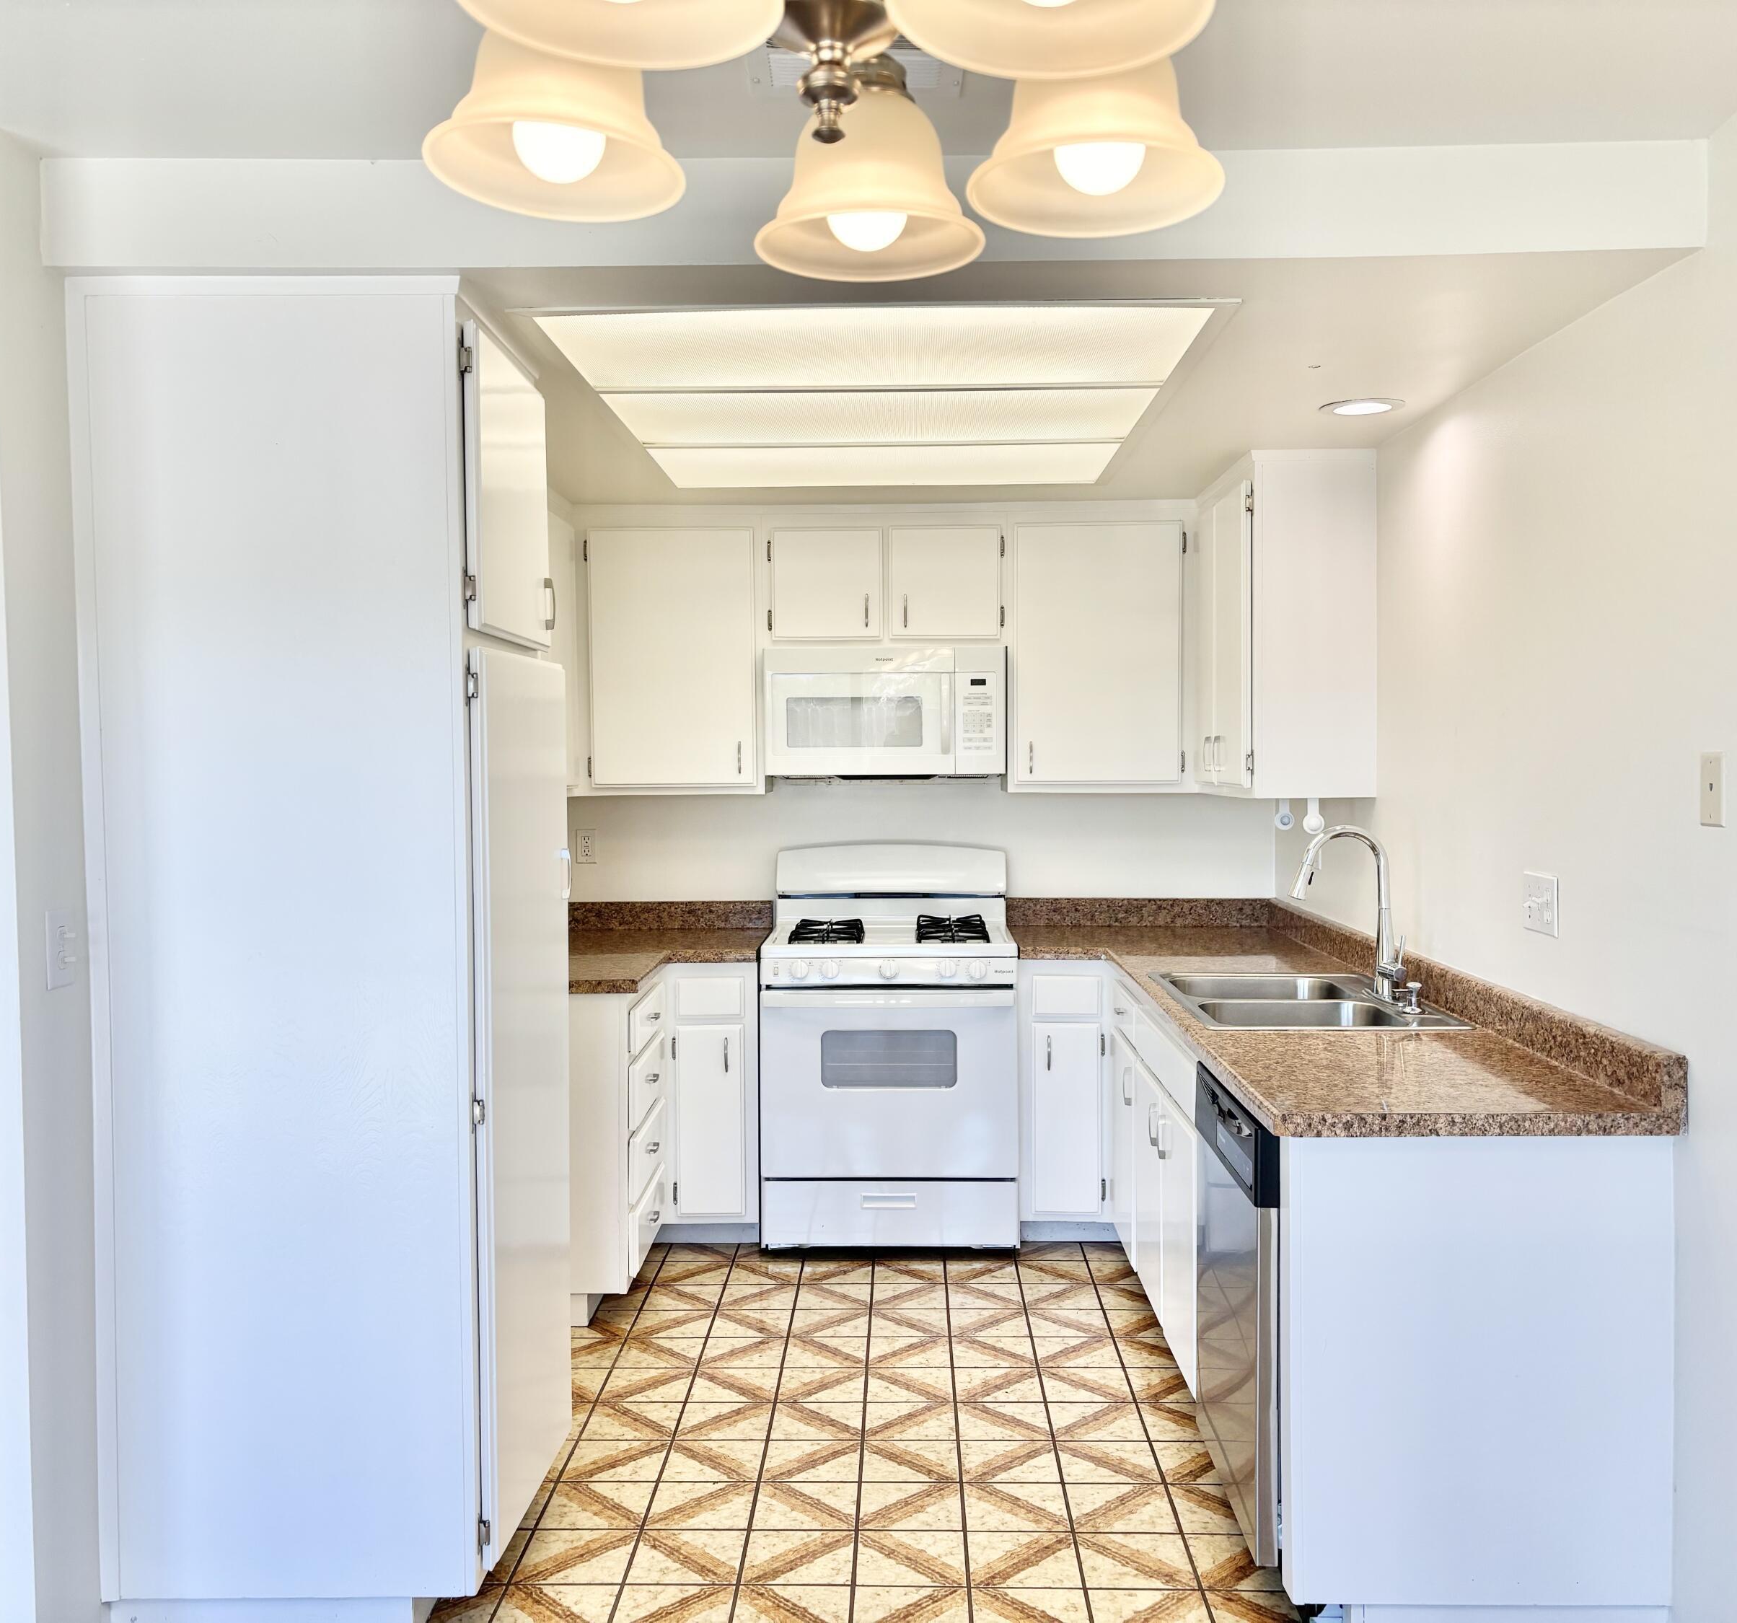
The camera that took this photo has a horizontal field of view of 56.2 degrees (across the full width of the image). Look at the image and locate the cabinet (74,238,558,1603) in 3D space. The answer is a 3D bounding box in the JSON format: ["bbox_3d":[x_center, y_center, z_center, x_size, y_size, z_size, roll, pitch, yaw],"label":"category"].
[{"bbox_3d":[-0.947,0.236,2.947,0.655,2.222,0.570,0,2,1],"label":"cabinet"}]

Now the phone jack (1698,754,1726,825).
[{"bbox_3d":[1.284,-0.033,2.474,0.010,0.115,0.072,0,2,1],"label":"phone jack"}]

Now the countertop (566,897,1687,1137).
[{"bbox_3d":[0.064,0.414,4.039,2.558,0.129,2.821,0,2,1],"label":"countertop"}]

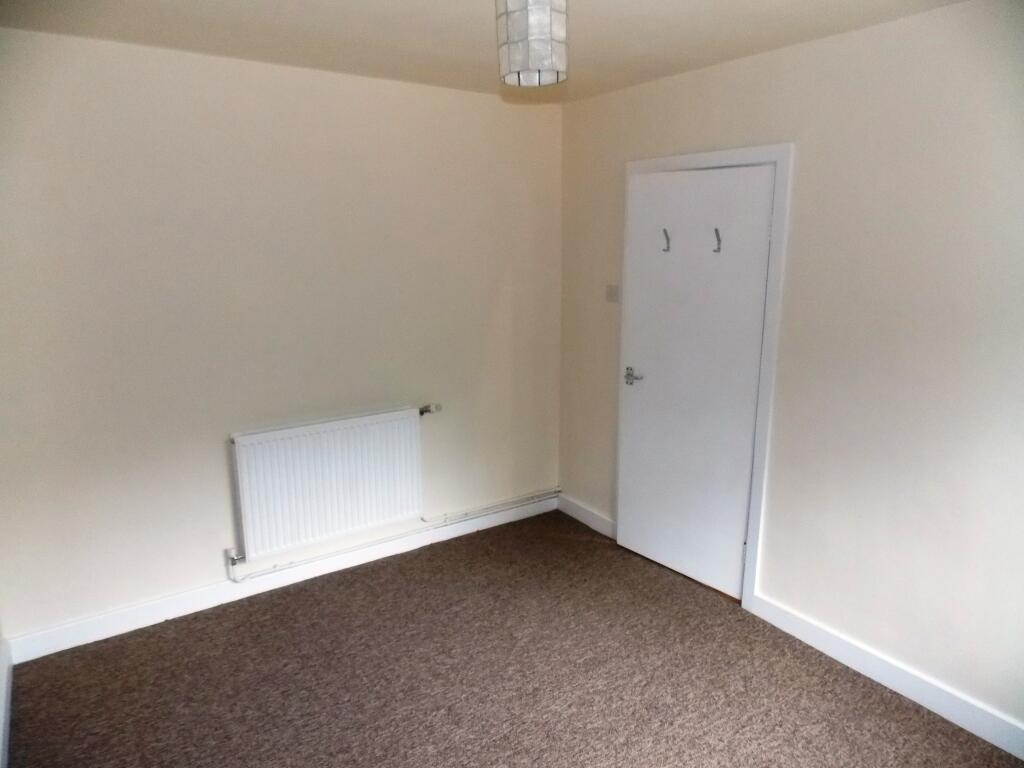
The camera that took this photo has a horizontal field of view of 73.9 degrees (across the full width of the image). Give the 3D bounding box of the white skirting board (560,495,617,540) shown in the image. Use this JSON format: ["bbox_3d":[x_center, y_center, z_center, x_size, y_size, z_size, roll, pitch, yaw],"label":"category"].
[{"bbox_3d":[0.453,0.806,4.173,0.025,0.102,0.540,-8,15,-33],"label":"white skirting board"}]

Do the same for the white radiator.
[{"bbox_3d":[-0.889,0.477,3.429,0.920,0.600,0.080,-8,15,-33],"label":"white radiator"}]

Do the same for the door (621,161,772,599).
[{"bbox_3d":[0.858,-0.004,3.324,0.045,1.981,0.768,-10,16,-39],"label":"door"}]

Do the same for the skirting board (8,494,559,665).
[{"bbox_3d":[-0.892,0.931,3.607,2.860,0.100,0.025,-8,15,-33],"label":"skirting board"}]

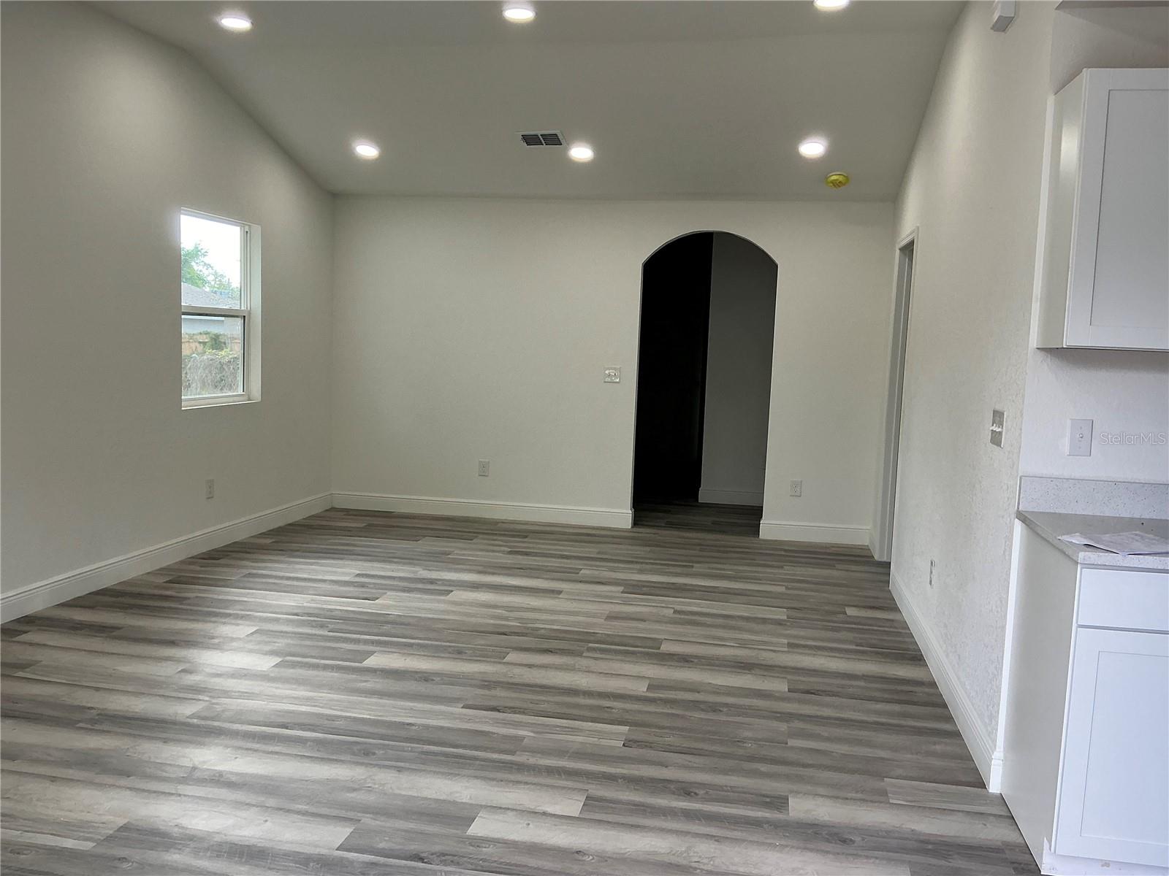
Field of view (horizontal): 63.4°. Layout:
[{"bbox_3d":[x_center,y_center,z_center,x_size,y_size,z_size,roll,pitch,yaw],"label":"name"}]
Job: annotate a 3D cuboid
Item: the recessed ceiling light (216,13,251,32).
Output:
[{"bbox_3d":[-1.802,-2.135,4.877,0.170,0.025,0.170,3,6,11],"label":"recessed ceiling light"}]

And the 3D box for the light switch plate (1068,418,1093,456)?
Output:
[{"bbox_3d":[1.517,0.001,2.889,0.069,0.115,0.010,3,6,11],"label":"light switch plate"}]

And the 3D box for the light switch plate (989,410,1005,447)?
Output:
[{"bbox_3d":[1.387,-0.033,3.185,0.014,0.117,0.166,3,6,11],"label":"light switch plate"}]

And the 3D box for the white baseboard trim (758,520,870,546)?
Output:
[{"bbox_3d":[1.692,0.701,6.944,0.789,0.124,0.018,3,6,9],"label":"white baseboard trim"}]

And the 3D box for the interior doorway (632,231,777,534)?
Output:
[{"bbox_3d":[0.885,-0.399,7.035,0.980,2.232,0.120,3,6,9],"label":"interior doorway"}]

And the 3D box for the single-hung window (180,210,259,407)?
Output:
[{"bbox_3d":[-2.314,-0.791,5.944,0.100,1.165,0.876,3,6,11],"label":"single-hung window"}]

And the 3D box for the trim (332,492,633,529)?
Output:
[{"bbox_3d":[-0.831,0.565,7.336,2.408,0.124,0.018,3,6,9],"label":"trim"}]

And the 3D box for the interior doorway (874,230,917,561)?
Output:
[{"bbox_3d":[1.983,-0.174,5.887,0.130,2.095,0.890,3,6,11],"label":"interior doorway"}]

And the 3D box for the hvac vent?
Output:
[{"bbox_3d":[-0.267,-1.931,6.115,0.285,0.020,0.210,3,-9,11],"label":"hvac vent"}]

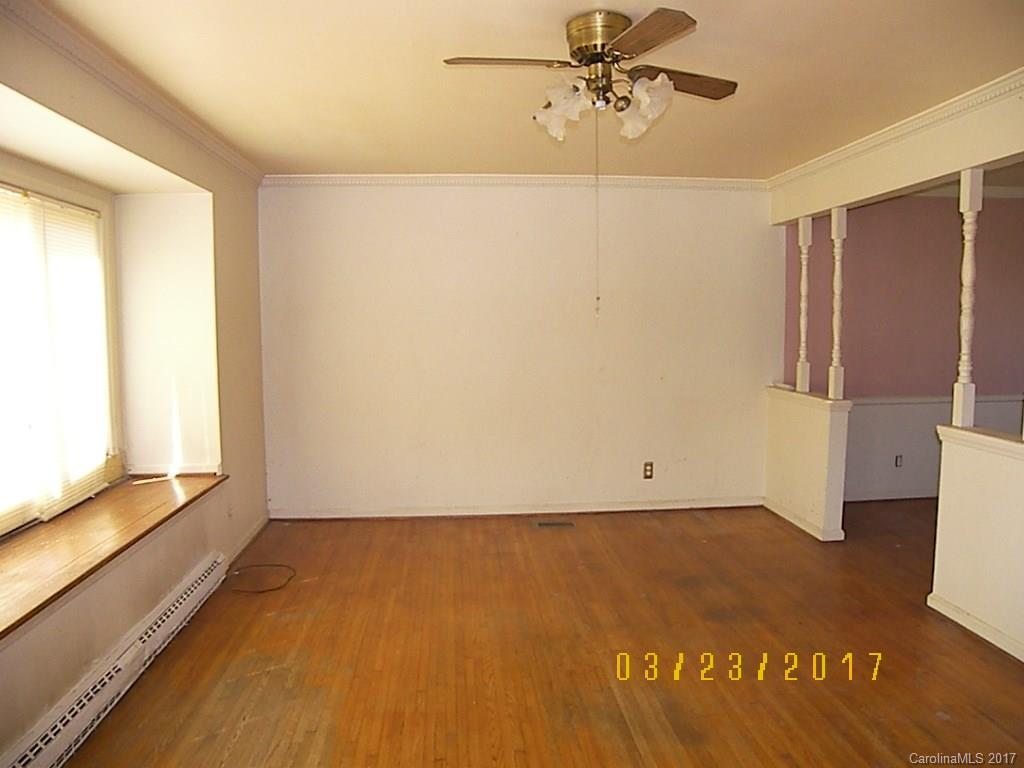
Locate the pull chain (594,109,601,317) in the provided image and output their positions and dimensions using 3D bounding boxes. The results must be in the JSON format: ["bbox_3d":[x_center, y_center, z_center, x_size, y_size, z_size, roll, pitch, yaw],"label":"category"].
[{"bbox_3d":[0.300,-0.595,2.474,0.014,0.716,0.014,-1,5,-5],"label":"pull chain"}]

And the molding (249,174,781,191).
[{"bbox_3d":[0.083,-1.424,5.044,3.684,0.076,0.070,-1,5,-5],"label":"molding"}]

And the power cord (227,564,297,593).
[{"bbox_3d":[-1.413,1.089,3.995,0.376,0.012,0.450,-1,5,-5],"label":"power cord"}]

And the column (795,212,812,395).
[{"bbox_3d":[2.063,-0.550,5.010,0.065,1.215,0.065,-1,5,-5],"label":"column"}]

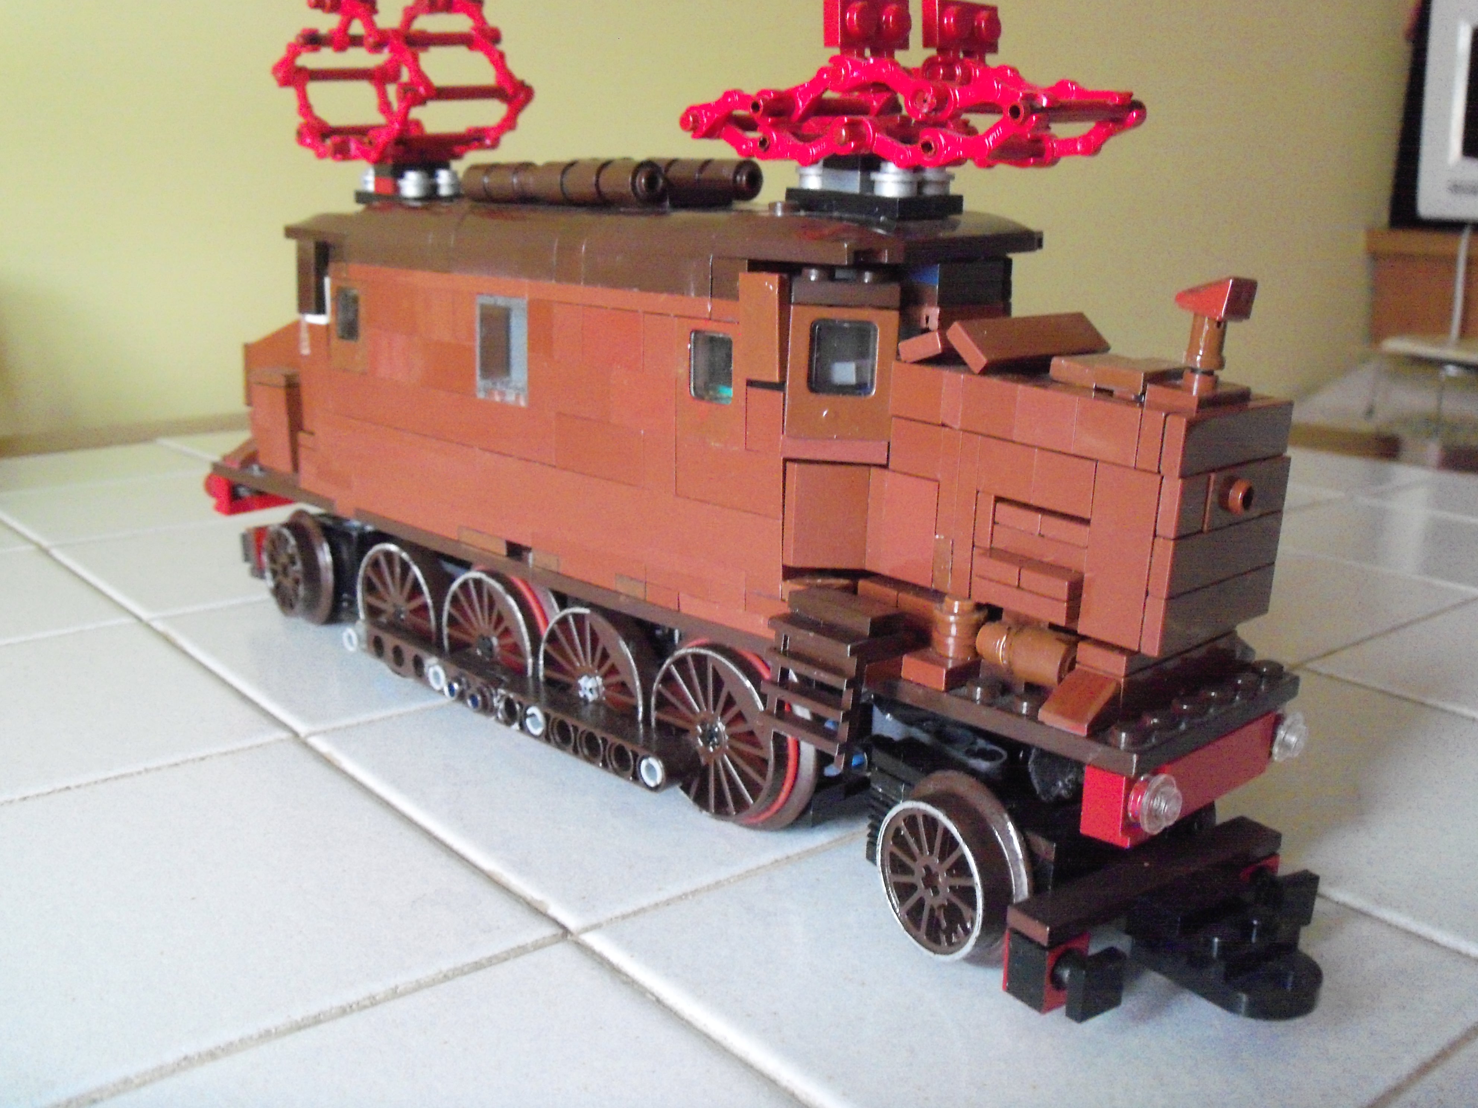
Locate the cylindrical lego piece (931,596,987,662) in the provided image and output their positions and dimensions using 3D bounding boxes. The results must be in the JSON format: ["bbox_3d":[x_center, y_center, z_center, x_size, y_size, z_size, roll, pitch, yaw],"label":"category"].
[{"bbox_3d":[0.032,0.011,0.219,0.008,0.008,0.008,1,14,0],"label":"cylindrical lego piece"}]

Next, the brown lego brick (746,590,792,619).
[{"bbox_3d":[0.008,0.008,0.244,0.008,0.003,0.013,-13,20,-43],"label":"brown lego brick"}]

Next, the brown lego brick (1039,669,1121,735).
[{"bbox_3d":[0.046,0.020,0.202,0.008,0.006,0.008,-12,19,-43],"label":"brown lego brick"}]

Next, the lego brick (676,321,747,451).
[{"bbox_3d":[-0.001,-0.027,0.238,0.008,0.019,0.016,-11,19,-44],"label":"lego brick"}]

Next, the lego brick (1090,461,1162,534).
[{"bbox_3d":[0.054,-0.008,0.200,0.010,0.008,0.010,17,20,42],"label":"lego brick"}]

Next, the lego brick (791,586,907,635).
[{"bbox_3d":[0.017,0.009,0.232,0.008,0.003,0.016,-13,20,-43],"label":"lego brick"}]

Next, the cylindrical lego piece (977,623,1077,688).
[{"bbox_3d":[0.039,0.014,0.206,0.008,0.008,0.015,-11,19,-44],"label":"cylindrical lego piece"}]

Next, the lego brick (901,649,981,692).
[{"bbox_3d":[0.030,0.017,0.224,0.008,0.003,0.008,-13,20,-43],"label":"lego brick"}]

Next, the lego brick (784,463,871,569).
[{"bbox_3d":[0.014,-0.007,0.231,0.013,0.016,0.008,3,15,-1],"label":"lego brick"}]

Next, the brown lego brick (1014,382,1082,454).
[{"bbox_3d":[0.044,-0.019,0.205,0.008,0.008,0.010,-13,20,-43],"label":"brown lego brick"}]

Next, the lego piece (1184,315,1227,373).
[{"bbox_3d":[0.059,-0.026,0.188,0.006,0.008,0.006,-11,20,-44],"label":"lego piece"}]

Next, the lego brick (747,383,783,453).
[{"bbox_3d":[0.007,-0.022,0.238,0.008,0.010,0.008,-13,20,-43],"label":"lego brick"}]

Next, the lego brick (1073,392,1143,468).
[{"bbox_3d":[0.052,-0.017,0.201,0.010,0.008,0.010,17,20,42],"label":"lego brick"}]

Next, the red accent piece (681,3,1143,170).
[{"bbox_3d":[0.026,-0.072,0.230,0.037,0.025,0.068,-13,20,-43],"label":"red accent piece"}]

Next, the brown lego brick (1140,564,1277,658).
[{"bbox_3d":[0.066,0.007,0.209,0.003,0.008,0.032,17,20,42],"label":"brown lego brick"}]

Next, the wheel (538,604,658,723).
[{"bbox_3d":[-0.025,0.025,0.284,0.008,0.031,0.031,-13,20,-43],"label":"wheel"}]

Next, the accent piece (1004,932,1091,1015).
[{"bbox_3d":[0.041,0.055,0.200,0.008,0.009,0.007,-9,17,-35],"label":"accent piece"}]

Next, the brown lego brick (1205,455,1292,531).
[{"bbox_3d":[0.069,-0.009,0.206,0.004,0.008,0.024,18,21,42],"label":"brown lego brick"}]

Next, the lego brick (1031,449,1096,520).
[{"bbox_3d":[0.047,-0.010,0.205,0.008,0.008,0.010,-13,20,-43],"label":"lego brick"}]

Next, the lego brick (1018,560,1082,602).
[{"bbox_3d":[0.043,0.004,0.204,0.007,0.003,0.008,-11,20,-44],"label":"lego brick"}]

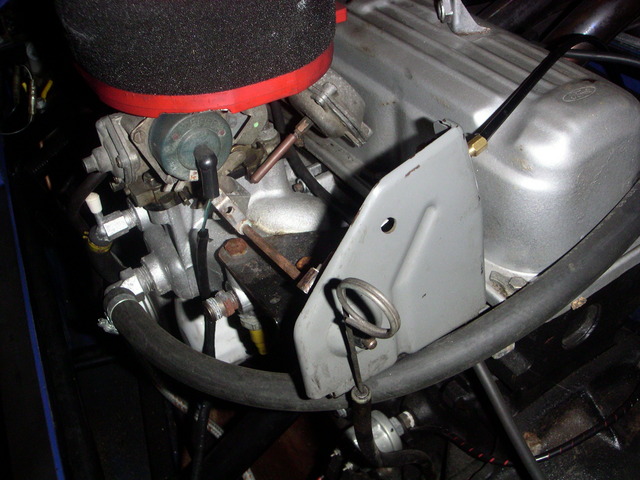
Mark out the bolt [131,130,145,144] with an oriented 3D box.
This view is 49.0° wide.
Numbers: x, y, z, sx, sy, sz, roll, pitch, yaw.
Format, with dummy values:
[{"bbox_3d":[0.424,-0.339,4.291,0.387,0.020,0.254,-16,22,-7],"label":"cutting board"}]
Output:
[{"bbox_3d":[-0.135,-0.077,0.525,0.009,0.009,0.005,-23,48,-25],"label":"bolt"}]

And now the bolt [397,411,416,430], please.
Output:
[{"bbox_3d":[0.072,0.149,0.580,0.012,0.015,0.015,-14,47,-24],"label":"bolt"}]

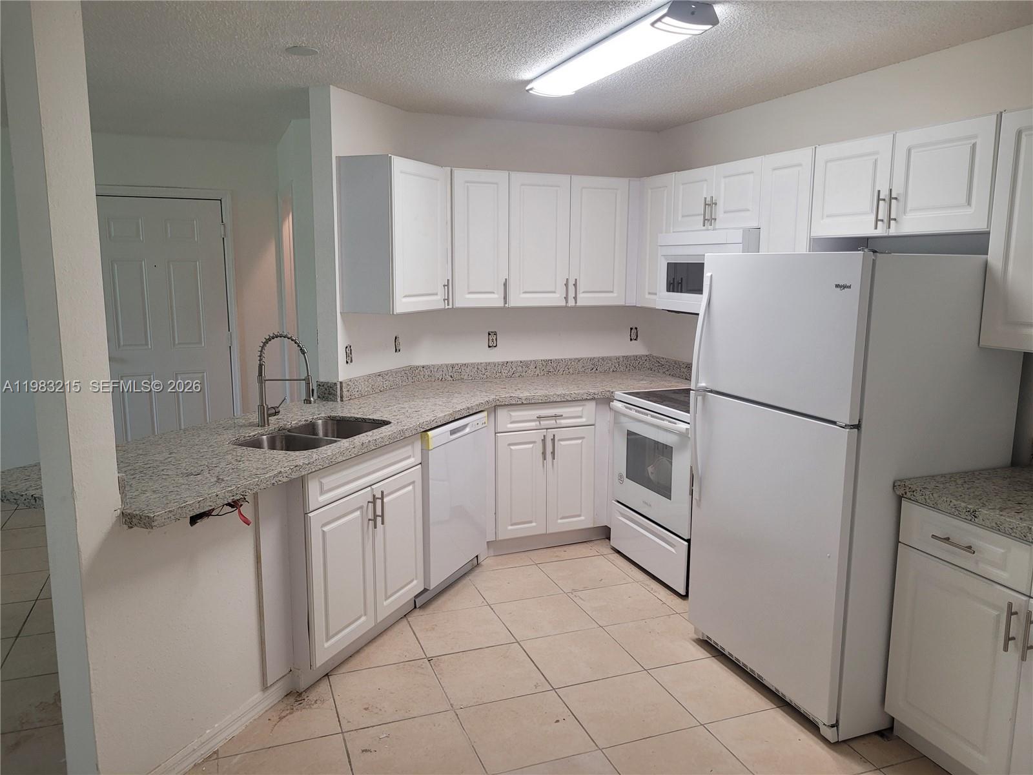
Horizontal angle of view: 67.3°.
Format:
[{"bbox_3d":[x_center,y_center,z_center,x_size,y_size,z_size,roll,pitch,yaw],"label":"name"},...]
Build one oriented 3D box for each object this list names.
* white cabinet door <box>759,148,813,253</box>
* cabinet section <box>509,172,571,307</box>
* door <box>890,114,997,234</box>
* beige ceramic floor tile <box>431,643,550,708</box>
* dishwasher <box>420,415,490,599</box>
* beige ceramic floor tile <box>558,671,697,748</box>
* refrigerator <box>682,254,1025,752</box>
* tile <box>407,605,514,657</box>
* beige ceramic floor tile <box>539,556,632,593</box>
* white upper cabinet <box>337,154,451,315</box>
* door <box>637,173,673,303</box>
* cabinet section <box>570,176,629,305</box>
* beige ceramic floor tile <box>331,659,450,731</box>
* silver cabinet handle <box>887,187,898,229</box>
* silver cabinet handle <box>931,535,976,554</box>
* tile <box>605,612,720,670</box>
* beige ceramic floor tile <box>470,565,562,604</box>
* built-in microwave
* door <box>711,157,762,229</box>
[{"bbox_3d":[1.228,-0.689,3.559,0.022,0.750,0.327,-3,10,-22],"label":"white cabinet door"},{"bbox_3d":[0.132,-0.845,4.482,0.376,0.752,0.020,-3,9,-20],"label":"cabinet section"},{"bbox_3d":[1.530,-0.751,2.794,0.022,0.380,0.409,-3,10,-22],"label":"door"},{"bbox_3d":[-0.113,1.167,3.159,0.404,0.010,0.404,-3,10,-20],"label":"beige ceramic floor tile"},{"bbox_3d":[-0.567,0.574,4.042,0.627,0.869,0.605,4,10,24],"label":"dishwasher"},{"bbox_3d":[0.410,1.200,2.906,0.400,0.010,0.400,-3,9,-20],"label":"beige ceramic floor tile"},{"bbox_3d":[1.244,0.328,3.031,0.792,1.681,0.836,-3,9,-20],"label":"refrigerator"},{"bbox_3d":[-0.256,1.116,3.568,0.405,0.010,0.405,-3,10,-20],"label":"tile"},{"bbox_3d":[0.371,1.002,4.192,0.404,0.010,0.404,-3,10,-20],"label":"beige ceramic floor tile"},{"bbox_3d":[-0.632,-0.772,4.004,0.321,0.749,0.520,4,10,22],"label":"white upper cabinet"},{"bbox_3d":[0.818,-0.847,4.529,0.019,0.761,0.365,-3,10,-20],"label":"door"},{"bbox_3d":[0.488,-0.863,4.617,0.375,0.750,0.022,-3,10,-22],"label":"cabinet section"},{"bbox_3d":[-0.494,1.181,3.003,0.400,0.010,0.400,-3,9,-20],"label":"beige ceramic floor tile"},{"bbox_3d":[1.397,-0.662,2.881,0.035,0.147,0.012,-3,10,-20],"label":"silver cabinet handle"},{"bbox_3d":[1.354,0.483,2.393,0.035,0.012,0.150,-3,10,-22],"label":"silver cabinet handle"},{"bbox_3d":[0.649,1.121,3.422,0.400,0.010,0.400,-3,9,-20],"label":"tile"},{"bbox_3d":[-0.012,1.033,4.089,0.405,0.010,0.405,-3,10,-20],"label":"beige ceramic floor tile"},{"bbox_3d":[1.117,-0.608,4.109,0.400,0.425,0.755,-3,10,-22],"label":"built-in microwave"},{"bbox_3d":[1.084,-0.934,3.781,0.019,0.320,0.373,-3,10,-20],"label":"door"}]

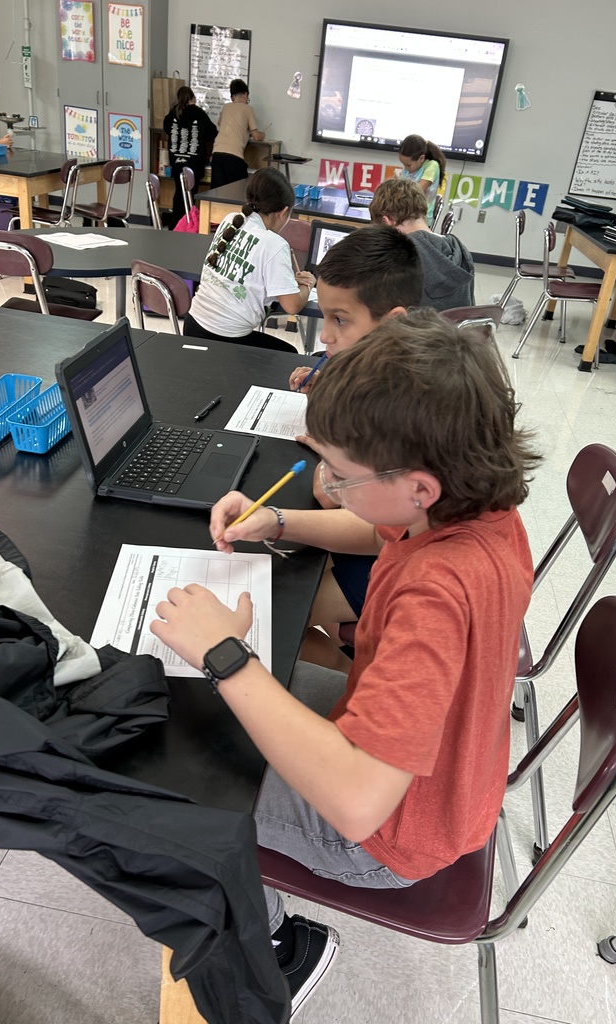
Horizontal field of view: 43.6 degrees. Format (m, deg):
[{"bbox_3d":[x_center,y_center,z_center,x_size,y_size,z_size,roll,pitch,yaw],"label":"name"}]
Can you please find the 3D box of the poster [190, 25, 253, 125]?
[{"bbox_3d":[-0.893,-4.304,7.683,0.610,0.910,0.020,10,28,5],"label":"poster"}]

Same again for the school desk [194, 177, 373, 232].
[{"bbox_3d":[-0.006,-1.786,5.341,1.230,0.755,1.510,10,28,5],"label":"school desk"}]

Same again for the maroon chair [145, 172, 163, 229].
[{"bbox_3d":[-0.844,-1.773,5.068,0.560,0.820,0.475,4,28,-5],"label":"maroon chair"}]

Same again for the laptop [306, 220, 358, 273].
[{"bbox_3d":[0.119,-1.045,3.148,0.305,0.222,0.245,14,28,13],"label":"laptop"}]

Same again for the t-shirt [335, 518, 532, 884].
[{"bbox_3d":[0.179,0.213,1.003,0.290,0.470,0.400,12,29,10],"label":"t-shirt"}]

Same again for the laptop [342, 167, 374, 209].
[{"bbox_3d":[0.390,-2.192,5.221,0.260,0.220,0.305,8,28,3],"label":"laptop"}]

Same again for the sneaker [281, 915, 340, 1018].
[{"bbox_3d":[-0.059,0.766,1.232,0.100,0.090,0.250,35,62,1],"label":"sneaker"}]

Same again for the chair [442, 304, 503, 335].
[{"bbox_3d":[0.388,-0.407,2.822,0.475,0.820,0.560,-11,33,-30],"label":"chair"}]

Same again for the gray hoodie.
[{"bbox_3d":[0.308,-0.749,2.823,0.400,0.540,0.410,-10,32,-29],"label":"gray hoodie"}]

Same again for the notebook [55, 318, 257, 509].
[{"bbox_3d":[-0.234,-0.169,1.310,0.274,0.223,0.315,8,28,3],"label":"notebook"}]

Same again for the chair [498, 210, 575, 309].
[{"bbox_3d":[1.668,-1.716,5.601,0.560,0.820,0.480,12,28,9],"label":"chair"}]

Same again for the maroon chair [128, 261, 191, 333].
[{"bbox_3d":[-0.391,-0.515,2.841,0.560,0.820,0.475,-18,37,-38],"label":"maroon chair"}]

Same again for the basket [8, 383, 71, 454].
[{"bbox_3d":[-0.477,-0.185,1.460,0.080,0.058,0.261,9,28,5],"label":"basket"}]

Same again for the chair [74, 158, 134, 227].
[{"bbox_3d":[-1.530,-2.149,5.606,0.560,0.820,0.475,16,30,17],"label":"chair"}]

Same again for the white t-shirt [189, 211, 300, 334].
[{"bbox_3d":[-0.212,-0.835,2.747,0.320,0.450,0.410,-12,34,-32],"label":"white t-shirt"}]

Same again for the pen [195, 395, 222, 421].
[{"bbox_3d":[-0.207,-0.222,1.614,0.014,0.012,0.141,13,29,11],"label":"pen"}]

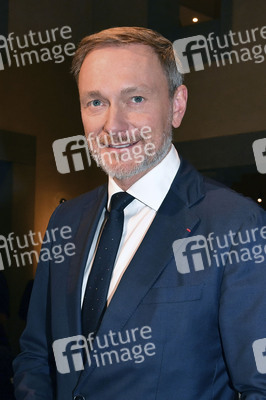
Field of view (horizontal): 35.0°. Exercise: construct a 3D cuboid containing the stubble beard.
[{"bbox_3d":[-0.003,-0.083,0.660,0.135,0.100,0.090,-3,0,19],"label":"stubble beard"}]

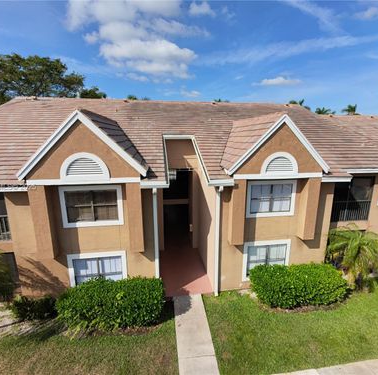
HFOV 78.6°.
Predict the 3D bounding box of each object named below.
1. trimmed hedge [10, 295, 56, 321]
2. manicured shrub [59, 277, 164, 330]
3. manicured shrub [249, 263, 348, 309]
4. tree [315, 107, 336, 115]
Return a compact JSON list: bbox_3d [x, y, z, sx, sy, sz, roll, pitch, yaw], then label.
[{"bbox_3d":[-5.733,4.672,8.925,1.550,0.800,0.650,-2,12,-10],"label":"trimmed hedge"},{"bbox_3d":[-2.800,4.462,8.700,3.560,1.270,1.150,-2,12,-10],"label":"manicured shrub"},{"bbox_3d":[4.563,4.196,9.935,3.600,1.220,1.200,-2,12,-10],"label":"manicured shrub"},{"bbox_3d":[26.615,-9.354,46.300,4.600,13.100,4.600,-2,12,-10],"label":"tree"}]

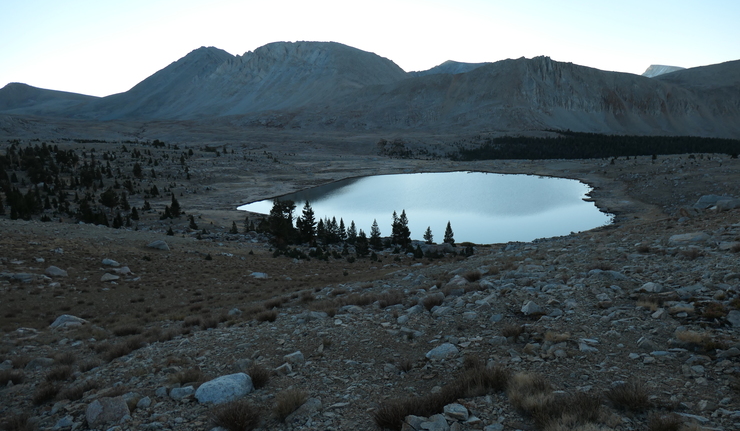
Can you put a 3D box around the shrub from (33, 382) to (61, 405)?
[{"bbox_3d":[-4.240,2.346,6.464,0.356,0.271,0.312,0,11,0],"label":"shrub"}]

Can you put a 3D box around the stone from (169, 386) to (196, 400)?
[{"bbox_3d":[-1.835,1.723,4.800,0.260,0.125,0.190,-4,11,-22],"label":"stone"}]

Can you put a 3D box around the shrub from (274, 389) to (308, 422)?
[{"bbox_3d":[-0.629,1.522,3.950,0.280,0.250,0.270,-2,10,-10],"label":"shrub"}]

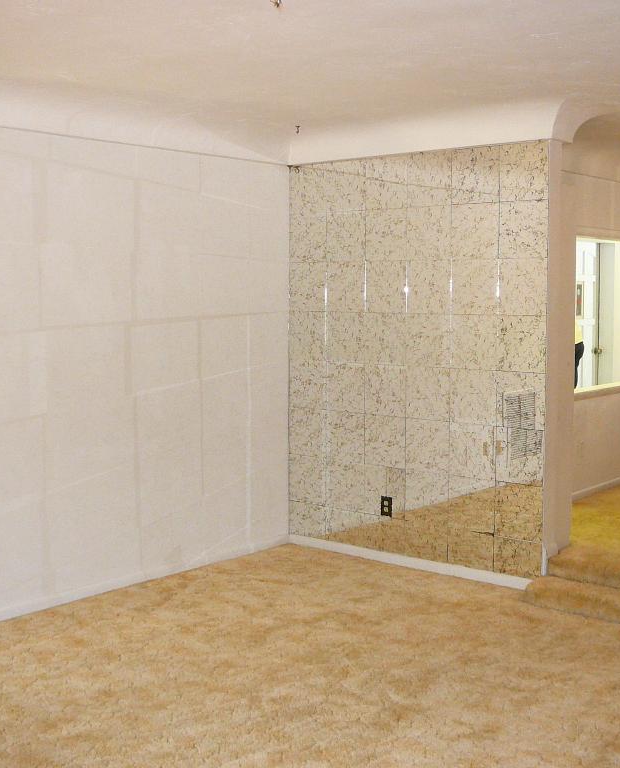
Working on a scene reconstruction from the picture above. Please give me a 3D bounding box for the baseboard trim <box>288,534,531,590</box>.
[{"bbox_3d":[0.522,1.052,6.182,1.750,0.068,0.020,4,6,41],"label":"baseboard trim"}]

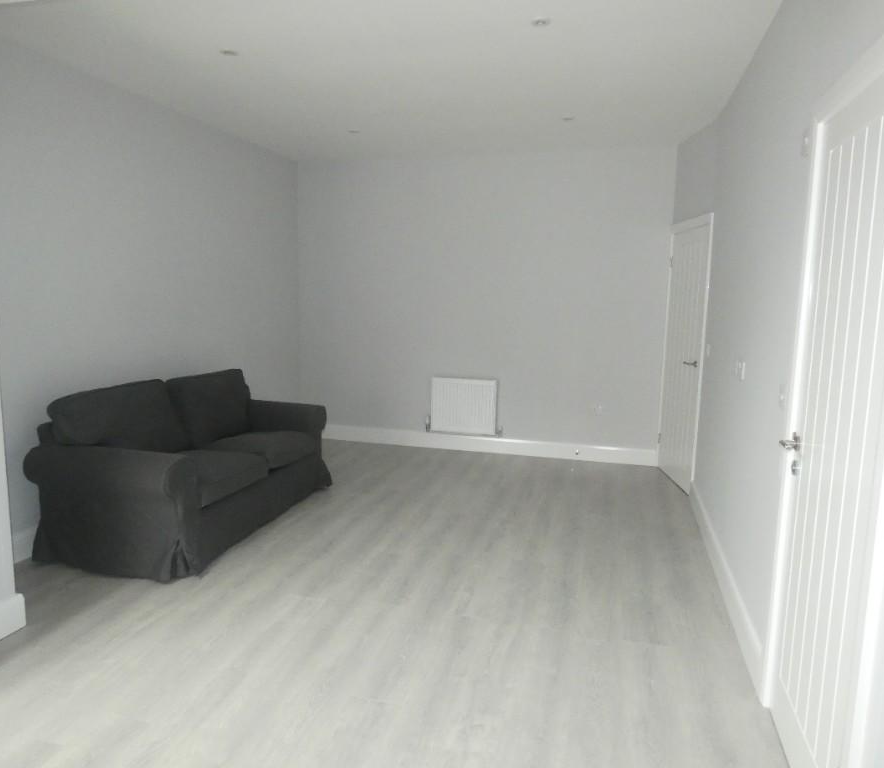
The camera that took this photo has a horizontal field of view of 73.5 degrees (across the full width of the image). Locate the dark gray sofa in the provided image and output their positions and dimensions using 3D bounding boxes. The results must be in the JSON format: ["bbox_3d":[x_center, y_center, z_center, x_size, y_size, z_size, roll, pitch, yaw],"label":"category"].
[{"bbox_3d":[-1.522,0.432,3.807,0.940,0.880,1.760,3,8,15],"label":"dark gray sofa"}]

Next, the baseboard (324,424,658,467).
[{"bbox_3d":[0.210,0.561,5.662,3.470,0.155,0.022,3,8,15],"label":"baseboard"}]

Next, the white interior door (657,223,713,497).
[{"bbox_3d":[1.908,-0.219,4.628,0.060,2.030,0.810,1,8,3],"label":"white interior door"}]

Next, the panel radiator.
[{"bbox_3d":[0.204,0.211,5.576,0.630,0.520,0.090,3,8,15],"label":"panel radiator"}]

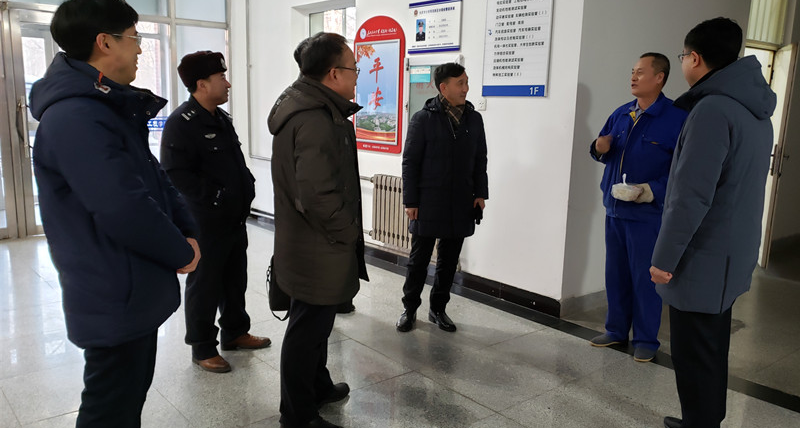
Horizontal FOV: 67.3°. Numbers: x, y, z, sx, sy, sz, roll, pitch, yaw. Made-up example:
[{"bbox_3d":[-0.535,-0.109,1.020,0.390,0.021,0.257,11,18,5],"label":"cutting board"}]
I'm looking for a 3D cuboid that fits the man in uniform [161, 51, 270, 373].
[{"bbox_3d":[-1.008,-0.018,3.316,0.400,1.700,0.530,5,10,21],"label":"man in uniform"}]

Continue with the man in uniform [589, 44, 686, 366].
[{"bbox_3d":[1.432,-0.036,3.579,0.400,1.797,0.560,-6,12,-37],"label":"man in uniform"}]

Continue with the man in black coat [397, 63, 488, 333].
[{"bbox_3d":[0.256,-0.091,3.900,0.560,1.728,0.370,0,10,-11],"label":"man in black coat"}]

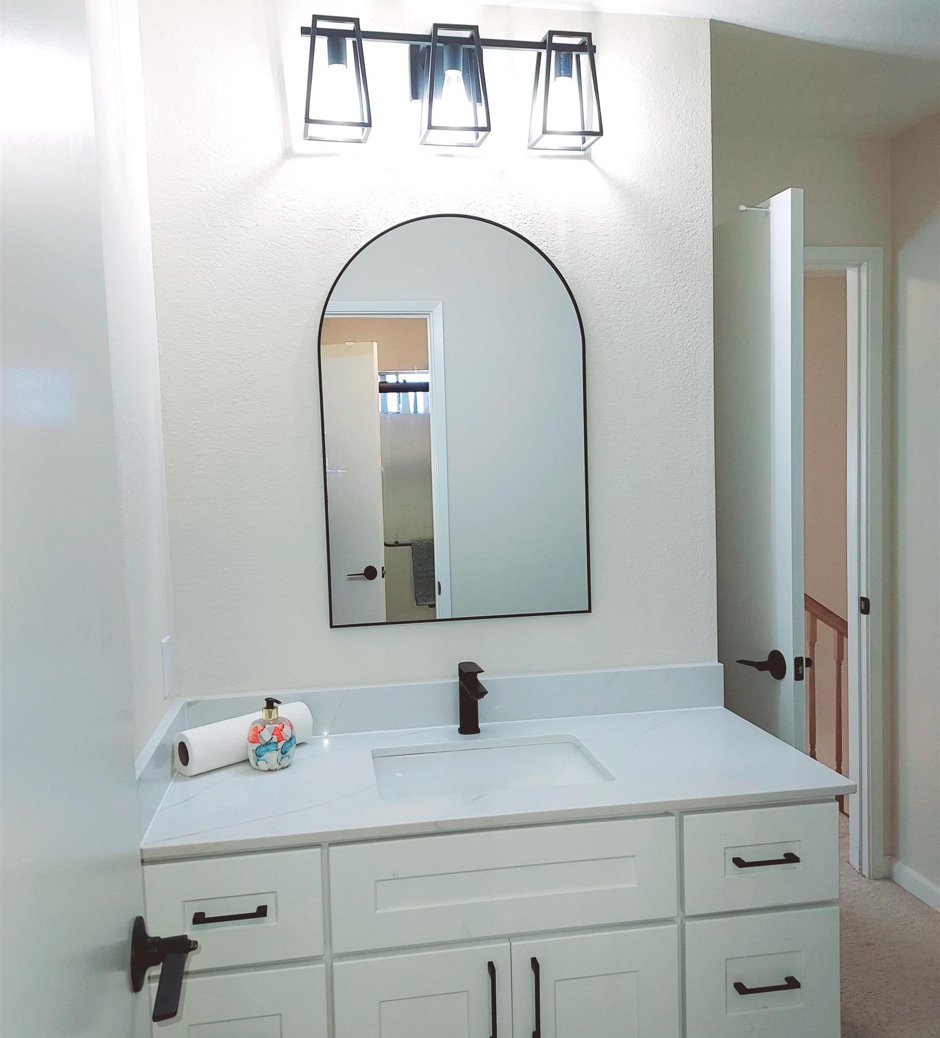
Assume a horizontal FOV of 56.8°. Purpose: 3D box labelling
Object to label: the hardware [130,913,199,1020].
[{"bbox_3d":[-0.295,0.435,0.839,0.060,0.069,0.144,-2,3,-14],"label":"hardware"}]

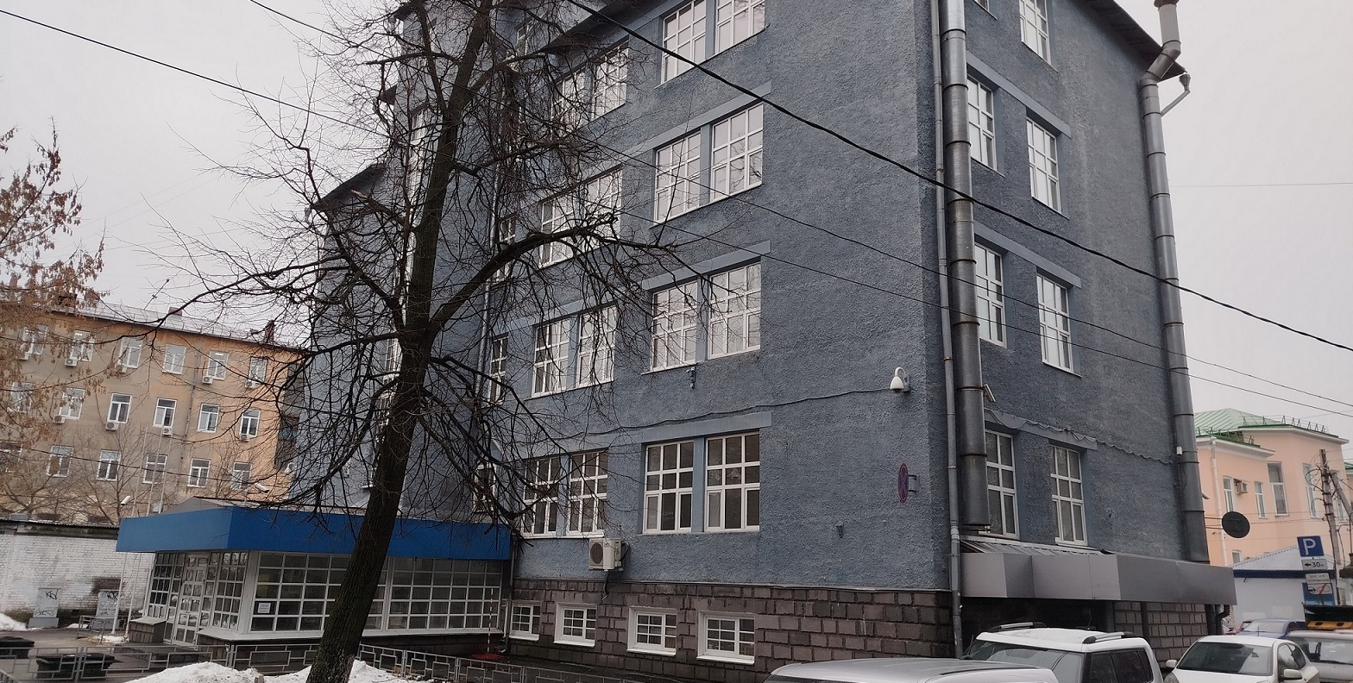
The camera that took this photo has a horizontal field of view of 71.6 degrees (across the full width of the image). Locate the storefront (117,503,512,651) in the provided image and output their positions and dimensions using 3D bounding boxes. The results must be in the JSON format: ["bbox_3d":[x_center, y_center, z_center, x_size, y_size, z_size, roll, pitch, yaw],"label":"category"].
[{"bbox_3d":[-10.416,6.724,26.181,7.349,3.440,9.480,15,-20,-41],"label":"storefront"}]

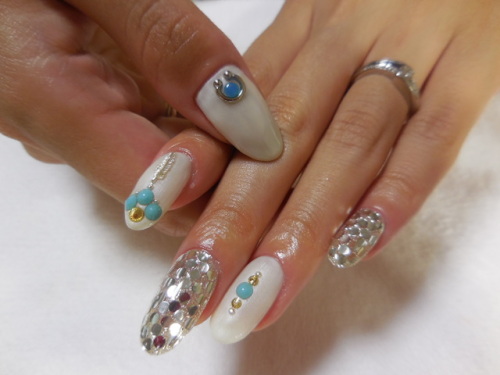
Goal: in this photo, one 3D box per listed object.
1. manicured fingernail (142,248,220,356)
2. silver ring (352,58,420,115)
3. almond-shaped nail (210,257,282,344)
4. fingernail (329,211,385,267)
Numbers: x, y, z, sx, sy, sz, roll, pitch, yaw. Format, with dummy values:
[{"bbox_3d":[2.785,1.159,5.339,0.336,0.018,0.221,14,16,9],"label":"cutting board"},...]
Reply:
[{"bbox_3d":[-0.015,0.025,0.080,0.012,0.004,0.023,27,81,11],"label":"manicured fingernail"},{"bbox_3d":[0.038,-0.027,0.102,0.019,0.020,0.004,38,70,8],"label":"silver ring"},{"bbox_3d":[0.000,0.026,0.082,0.010,0.005,0.022,32,87,26],"label":"almond-shaped nail"},{"bbox_3d":[0.027,0.013,0.090,0.009,0.016,0.004,34,15,33],"label":"fingernail"}]

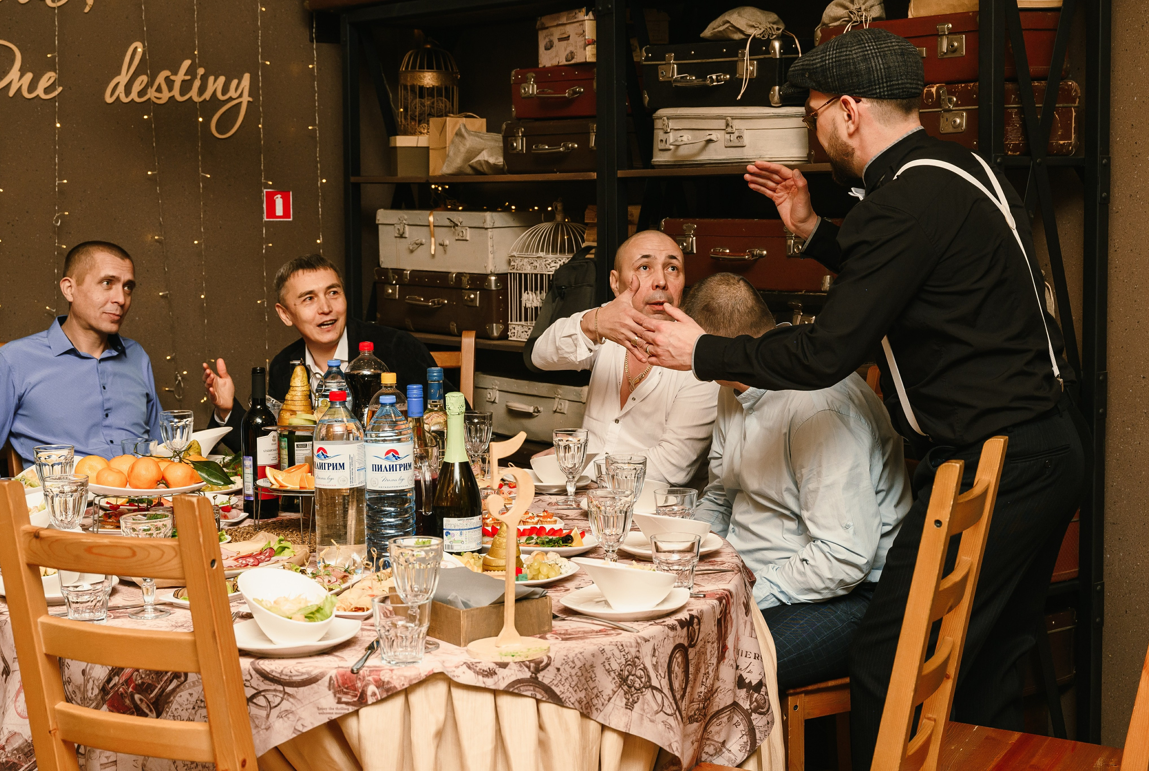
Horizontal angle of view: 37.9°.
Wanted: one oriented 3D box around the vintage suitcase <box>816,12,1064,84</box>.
[{"bbox_3d":[0.951,-0.857,4.384,0.340,0.176,0.570,-5,8,-39],"label":"vintage suitcase"}]

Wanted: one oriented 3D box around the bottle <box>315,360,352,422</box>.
[{"bbox_3d":[-0.521,0.103,3.668,0.088,0.315,0.088,-1,7,0],"label":"bottle"}]

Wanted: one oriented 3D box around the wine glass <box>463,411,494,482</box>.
[{"bbox_3d":[-0.236,0.148,4.078,0.079,0.161,0.079,0,6,0],"label":"wine glass"}]

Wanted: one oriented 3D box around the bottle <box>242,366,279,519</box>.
[{"bbox_3d":[-0.662,0.118,3.512,0.076,0.312,0.076,-3,7,-20],"label":"bottle"}]

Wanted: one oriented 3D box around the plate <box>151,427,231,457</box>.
[{"bbox_3d":[-0.919,0.142,4.020,0.185,0.088,0.160,-1,6,-5],"label":"plate"}]

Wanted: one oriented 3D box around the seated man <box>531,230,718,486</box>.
[{"bbox_3d":[0.097,0.299,4.094,0.560,1.338,0.760,2,6,19],"label":"seated man"}]

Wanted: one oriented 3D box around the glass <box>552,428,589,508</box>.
[{"bbox_3d":[-0.008,0.176,3.616,0.078,0.157,0.078,-1,7,0],"label":"glass"}]

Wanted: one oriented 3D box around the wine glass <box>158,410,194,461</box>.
[{"bbox_3d":[-0.948,0.143,4.004,0.080,0.157,0.080,-1,7,0],"label":"wine glass"}]

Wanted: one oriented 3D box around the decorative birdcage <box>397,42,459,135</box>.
[{"bbox_3d":[-0.485,-0.976,5.497,0.200,0.300,0.200,0,6,0],"label":"decorative birdcage"}]

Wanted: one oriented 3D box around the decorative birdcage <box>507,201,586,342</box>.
[{"bbox_3d":[-0.045,-0.357,5.163,0.231,0.431,0.231,-6,9,-39],"label":"decorative birdcage"}]

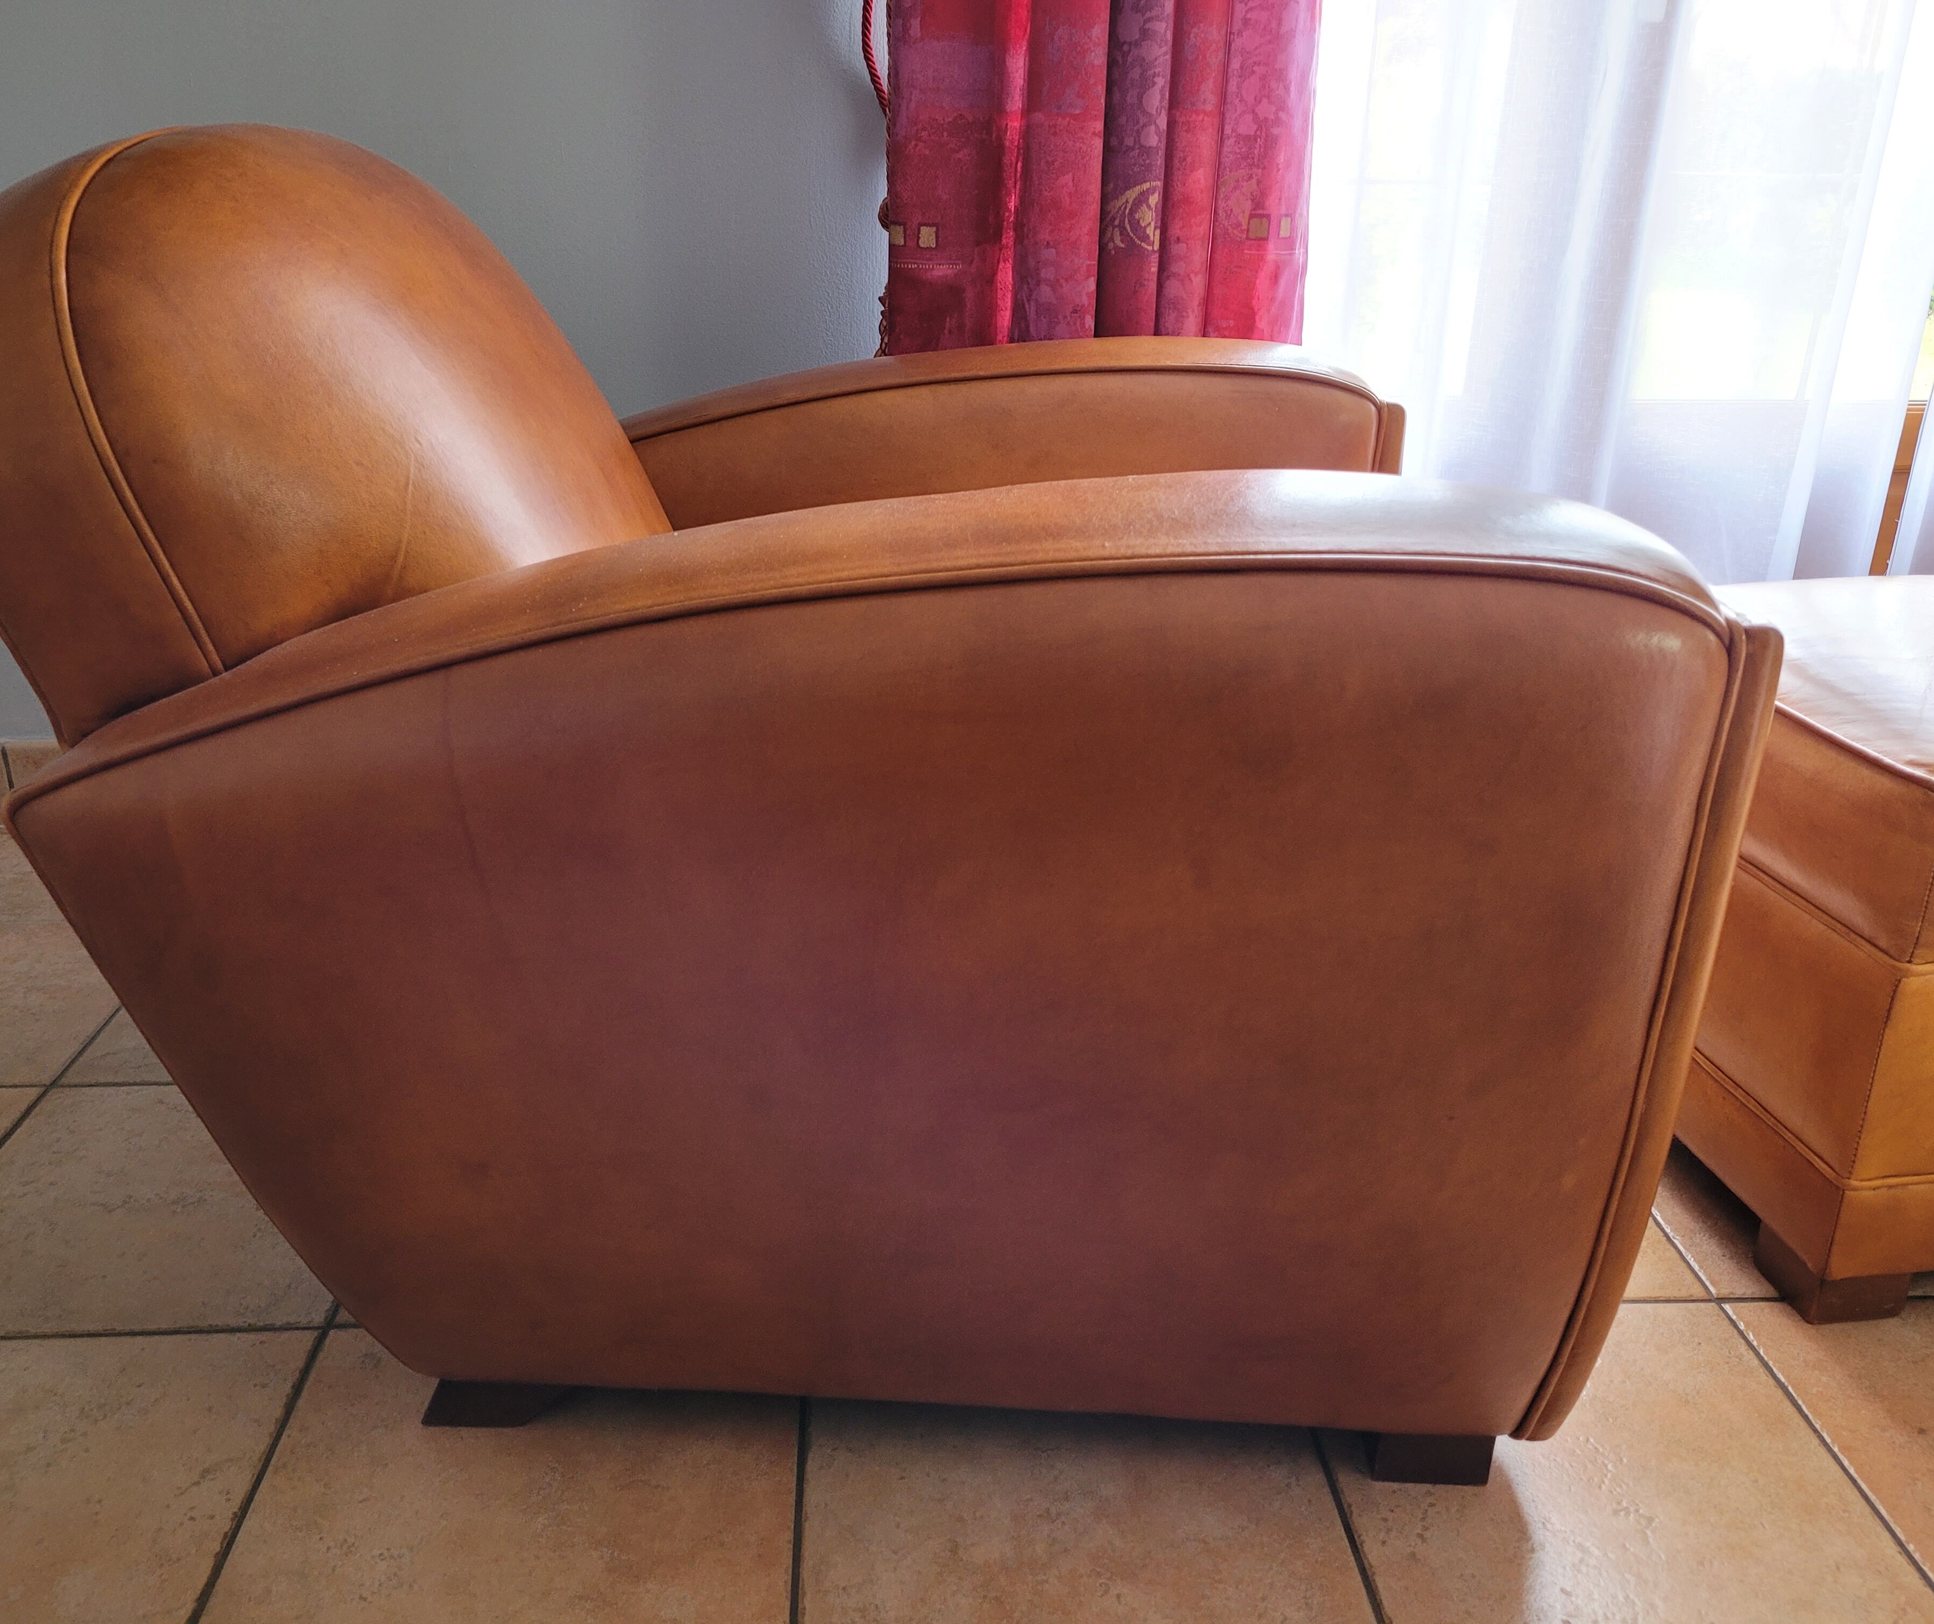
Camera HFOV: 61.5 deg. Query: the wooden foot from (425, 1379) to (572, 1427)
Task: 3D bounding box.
[{"bbox_3d":[-0.298,0.359,1.054,0.090,0.044,0.068,2,21,2],"label":"wooden foot"}]

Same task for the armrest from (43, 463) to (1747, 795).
[{"bbox_3d":[-0.068,-0.106,0.909,0.879,0.181,0.194,2,21,2],"label":"armrest"}]

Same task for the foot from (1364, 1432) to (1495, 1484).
[{"bbox_3d":[0.289,0.382,1.030,0.069,0.044,0.068,2,21,2],"label":"foot"}]

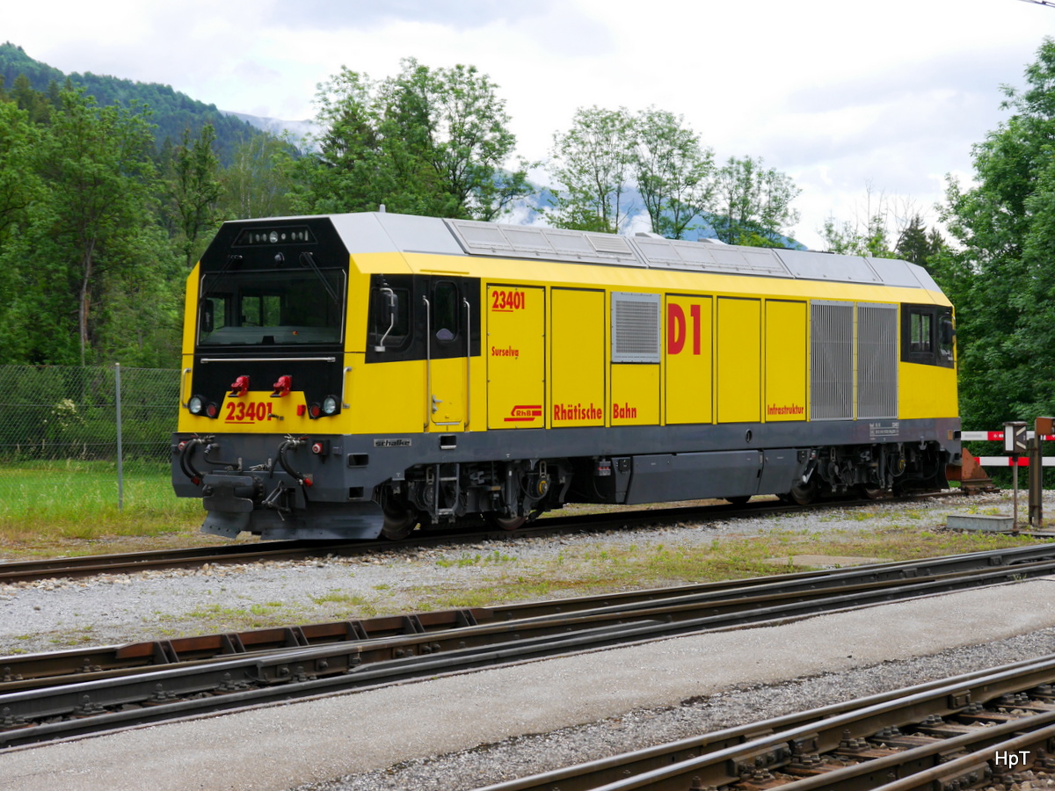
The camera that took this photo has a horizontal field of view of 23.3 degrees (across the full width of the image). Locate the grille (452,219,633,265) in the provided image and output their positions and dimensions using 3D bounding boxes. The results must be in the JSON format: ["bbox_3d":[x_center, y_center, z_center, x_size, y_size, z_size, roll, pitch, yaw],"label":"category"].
[{"bbox_3d":[0.279,-1.871,32.028,0.070,0.530,4.050,-42,-22,26],"label":"grille"}]

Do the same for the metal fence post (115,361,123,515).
[{"bbox_3d":[-5.544,0.592,34.800,0.056,2.070,0.056,-1,0,33],"label":"metal fence post"}]

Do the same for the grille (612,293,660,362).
[{"bbox_3d":[1.399,-0.871,33.085,0.060,0.900,1.220,0,0,33],"label":"grille"}]

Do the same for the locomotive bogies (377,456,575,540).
[{"bbox_3d":[-1.343,1.204,31.329,2.100,0.980,3.500,0,0,33],"label":"locomotive bogies"}]

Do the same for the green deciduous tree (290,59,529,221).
[{"bbox_3d":[-3.576,-4.286,78.000,7.300,11.970,7.000,0,0,-3],"label":"green deciduous tree"}]

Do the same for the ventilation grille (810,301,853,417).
[{"bbox_3d":[4.485,-0.507,37.778,0.060,1.770,1.430,0,0,33],"label":"ventilation grille"}]

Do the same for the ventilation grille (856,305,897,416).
[{"bbox_3d":[5.331,-0.513,39.059,0.060,1.770,1.430,0,0,33],"label":"ventilation grille"}]

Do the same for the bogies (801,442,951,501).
[{"bbox_3d":[4.442,1.160,40.092,2.100,0.980,3.500,0,0,33],"label":"bogies"}]

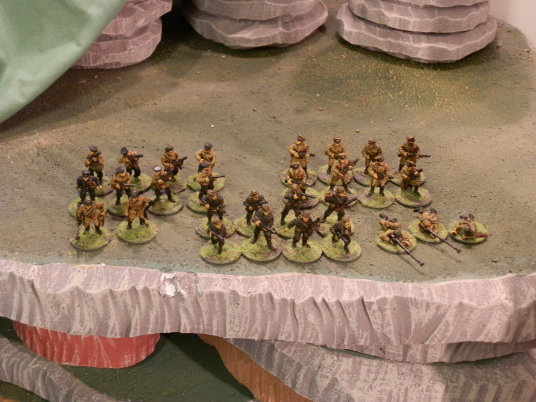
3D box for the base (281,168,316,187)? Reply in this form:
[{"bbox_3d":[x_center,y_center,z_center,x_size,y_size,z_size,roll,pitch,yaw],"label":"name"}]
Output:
[{"bbox_3d":[0.022,-0.016,0.654,0.025,0.003,0.025,2,32,0],"label":"base"}]

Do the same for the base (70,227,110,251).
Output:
[{"bbox_3d":[-0.110,0.023,0.586,0.025,0.002,0.025,2,30,0],"label":"base"}]

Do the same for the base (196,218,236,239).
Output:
[{"bbox_3d":[-0.033,0.017,0.602,0.025,0.002,0.025,2,30,0],"label":"base"}]

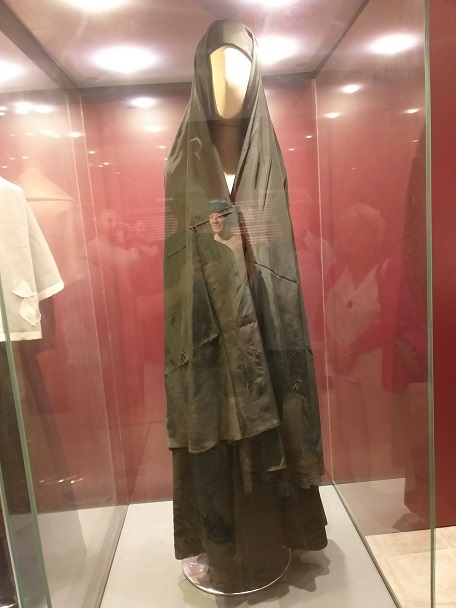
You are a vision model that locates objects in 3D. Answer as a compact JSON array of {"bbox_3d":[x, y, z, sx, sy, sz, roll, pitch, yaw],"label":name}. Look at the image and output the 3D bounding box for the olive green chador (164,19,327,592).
[{"bbox_3d":[0.023,0.045,1.462,0.530,1.720,0.430,-4,8,2],"label":"olive green chador"}]

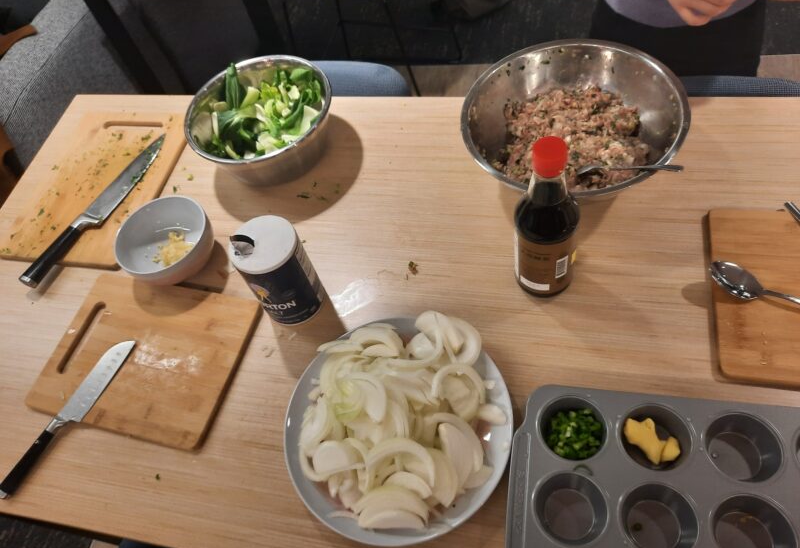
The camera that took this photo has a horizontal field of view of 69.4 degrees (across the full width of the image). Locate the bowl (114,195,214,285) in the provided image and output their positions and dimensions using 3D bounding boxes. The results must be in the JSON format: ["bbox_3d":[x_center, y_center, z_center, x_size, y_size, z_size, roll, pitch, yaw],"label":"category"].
[{"bbox_3d":[-0.335,-0.041,0.848,0.136,0.067,0.136,-5,58,9],"label":"bowl"}]

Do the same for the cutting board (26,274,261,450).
[{"bbox_3d":[-0.345,0.111,0.786,0.277,0.015,0.207,8,61,17],"label":"cutting board"}]

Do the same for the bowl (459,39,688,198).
[{"bbox_3d":[0.233,-0.183,0.793,0.283,0.105,0.283,-5,58,9],"label":"bowl"}]

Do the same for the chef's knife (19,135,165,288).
[{"bbox_3d":[-0.485,-0.116,0.935,0.045,0.025,0.328,20,64,22],"label":"chef's knife"}]

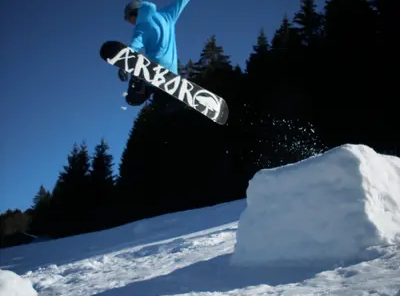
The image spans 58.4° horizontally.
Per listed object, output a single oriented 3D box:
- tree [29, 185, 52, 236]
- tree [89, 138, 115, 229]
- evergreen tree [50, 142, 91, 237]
[{"bbox_3d":[-18.700,7.330,42.000,2.810,5.980,2.810,0,-6,0],"label":"tree"},{"bbox_3d":[-10.170,3.670,37.000,2.900,9.110,2.900,0,-6,0],"label":"tree"},{"bbox_3d":[-13.740,4.400,38.000,4.030,9.770,4.030,0,-6,0],"label":"evergreen tree"}]

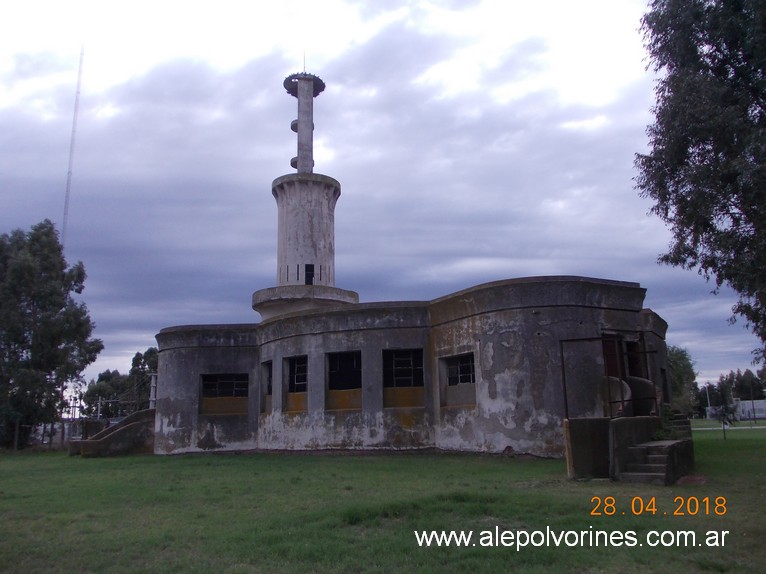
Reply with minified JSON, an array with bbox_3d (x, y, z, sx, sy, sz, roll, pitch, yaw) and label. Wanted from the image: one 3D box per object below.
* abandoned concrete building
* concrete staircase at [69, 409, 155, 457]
[{"bbox_3d":[1.661,-2.755,36.131,24.800,23.300,15.600,-8,-14,29],"label":"abandoned concrete building"},{"bbox_3d":[-14.114,7.697,32.777,3.800,2.250,2.000,9,-16,-40],"label":"concrete staircase"}]

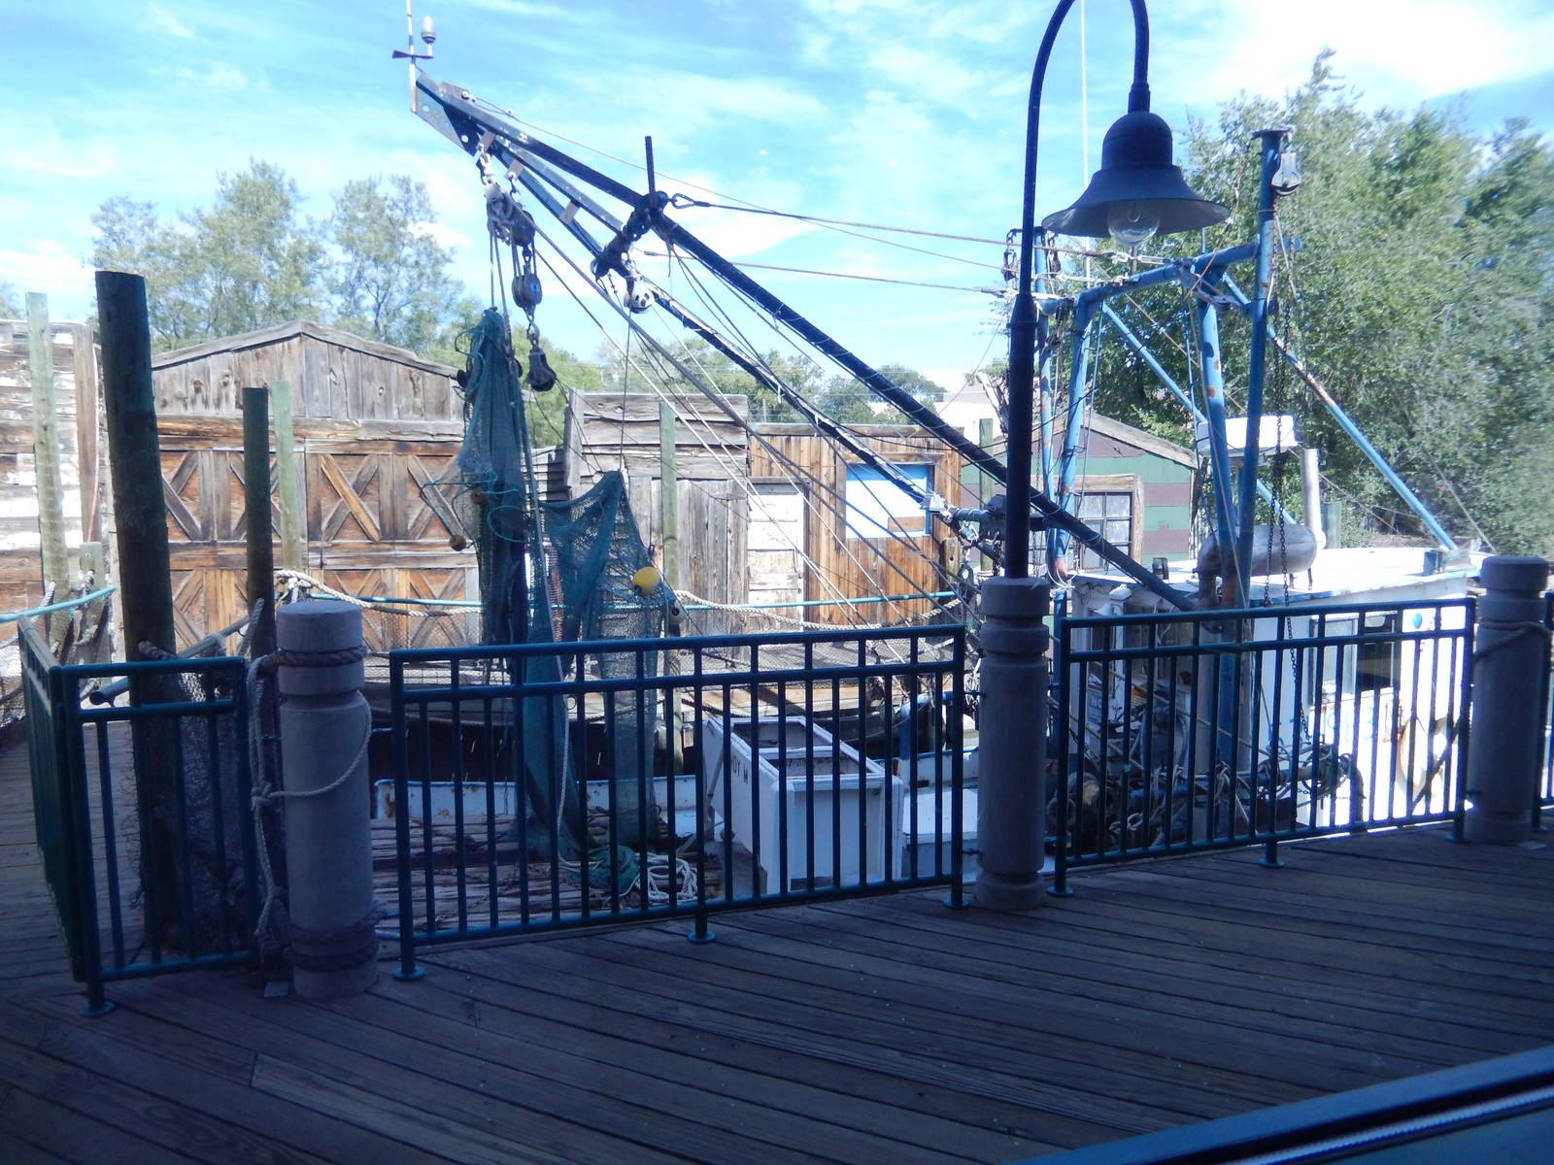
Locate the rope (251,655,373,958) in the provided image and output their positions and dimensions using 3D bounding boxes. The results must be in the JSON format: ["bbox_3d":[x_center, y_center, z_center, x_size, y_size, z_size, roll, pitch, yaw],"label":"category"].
[{"bbox_3d":[-1.525,0.756,3.681,0.370,1.036,0.310,-3,7,-23],"label":"rope"}]

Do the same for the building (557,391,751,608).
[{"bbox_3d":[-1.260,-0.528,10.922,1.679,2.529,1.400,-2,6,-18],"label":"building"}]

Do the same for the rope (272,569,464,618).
[{"bbox_3d":[-3.367,0.091,9.262,1.421,0.414,0.200,-2,6,-18],"label":"rope"}]

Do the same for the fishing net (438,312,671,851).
[{"bbox_3d":[-1.358,0.055,6.845,1.451,3.366,0.900,-1,6,-10],"label":"fishing net"}]

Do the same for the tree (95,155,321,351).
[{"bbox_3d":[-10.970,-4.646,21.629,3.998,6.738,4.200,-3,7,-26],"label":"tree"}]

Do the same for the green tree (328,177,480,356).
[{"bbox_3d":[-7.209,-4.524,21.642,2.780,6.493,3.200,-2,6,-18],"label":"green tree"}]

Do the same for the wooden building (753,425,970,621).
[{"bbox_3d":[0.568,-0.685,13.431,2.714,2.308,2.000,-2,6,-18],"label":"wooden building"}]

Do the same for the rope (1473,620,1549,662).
[{"bbox_3d":[3.342,0.265,5.107,0.290,0.173,0.300,4,7,33],"label":"rope"}]

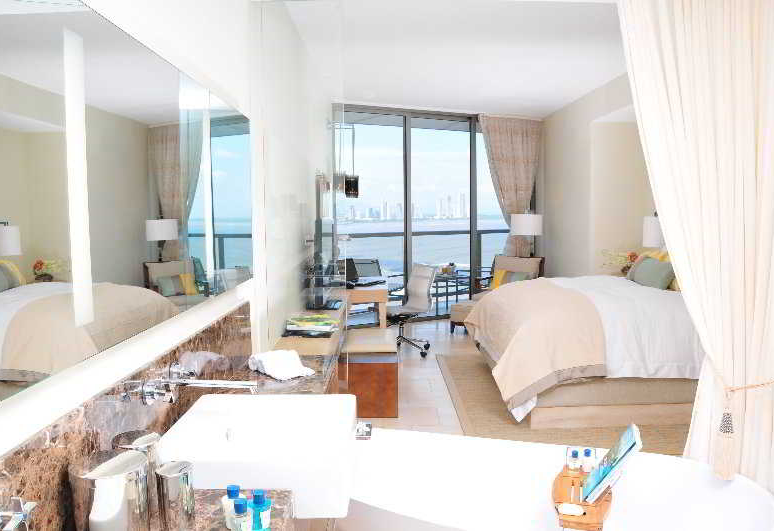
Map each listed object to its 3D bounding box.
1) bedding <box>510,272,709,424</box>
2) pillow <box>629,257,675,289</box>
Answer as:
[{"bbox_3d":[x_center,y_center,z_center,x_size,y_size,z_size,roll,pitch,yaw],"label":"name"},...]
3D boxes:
[{"bbox_3d":[1.880,0.486,4.913,1.950,0.660,2.150,-1,5,0],"label":"bedding"},{"bbox_3d":[2.225,0.067,5.066,0.150,0.280,0.600,24,5,-2],"label":"pillow"}]

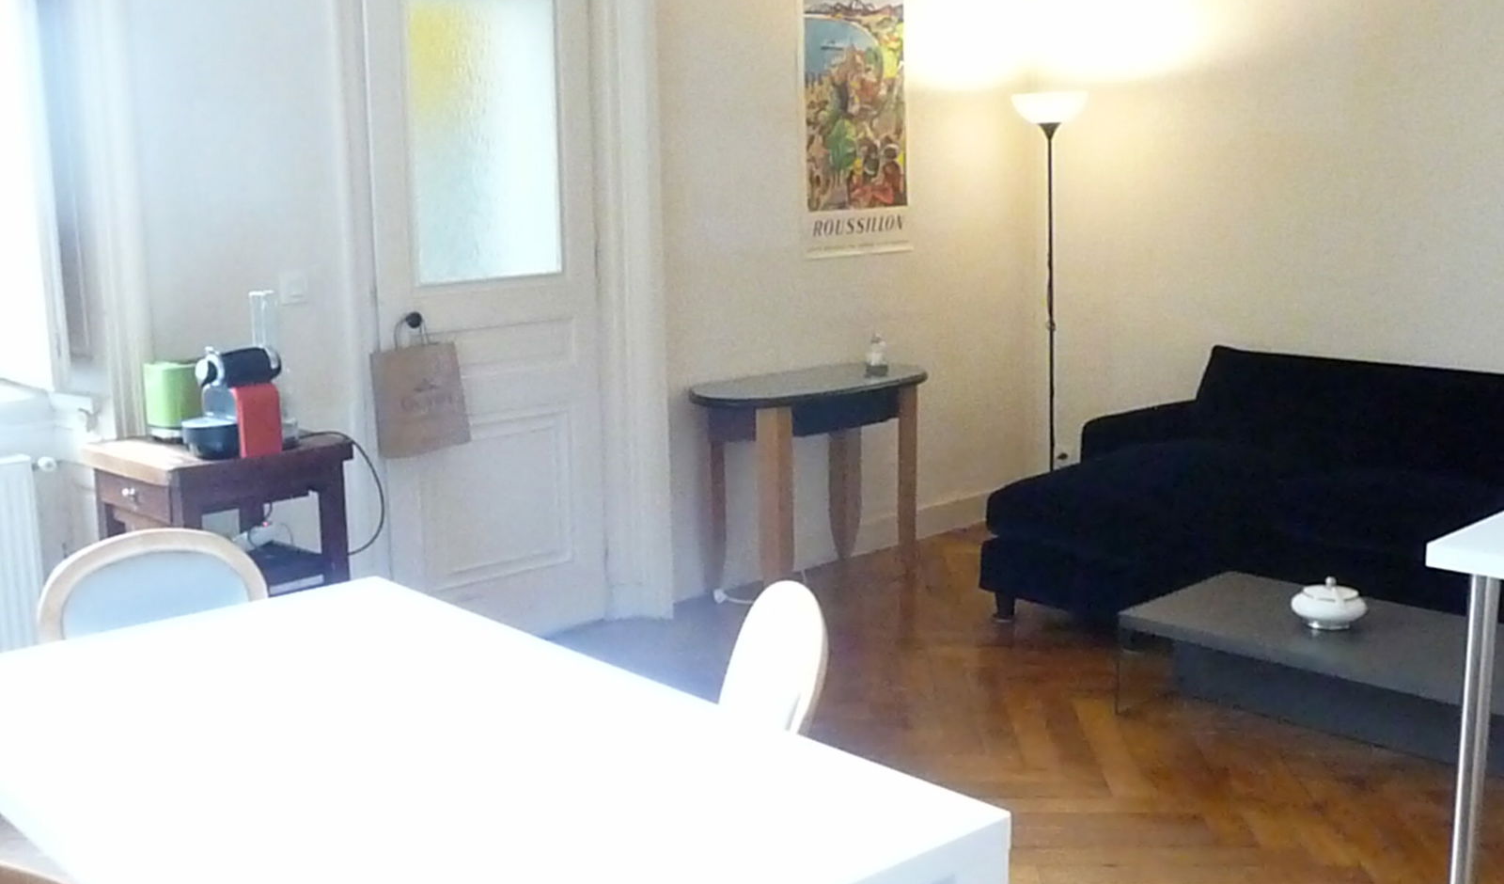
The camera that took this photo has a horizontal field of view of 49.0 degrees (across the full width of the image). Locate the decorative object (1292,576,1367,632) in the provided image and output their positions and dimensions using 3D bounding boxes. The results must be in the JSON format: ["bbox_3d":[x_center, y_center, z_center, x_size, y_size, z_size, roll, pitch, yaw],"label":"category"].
[{"bbox_3d":[1.581,0.432,4.506,0.209,0.131,0.209,-1,11,0],"label":"decorative object"}]

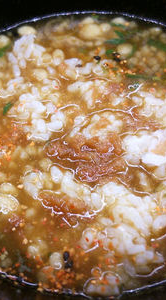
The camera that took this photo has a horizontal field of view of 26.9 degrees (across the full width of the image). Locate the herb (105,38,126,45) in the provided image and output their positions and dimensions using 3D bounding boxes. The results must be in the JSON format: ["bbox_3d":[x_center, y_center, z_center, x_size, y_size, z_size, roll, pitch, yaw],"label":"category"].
[{"bbox_3d":[0.020,-0.066,0.211,0.012,0.002,0.005,-3,57,-1],"label":"herb"}]

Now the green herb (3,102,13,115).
[{"bbox_3d":[-0.039,-0.022,0.183,0.003,0.002,0.009,20,59,13],"label":"green herb"}]

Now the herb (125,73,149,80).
[{"bbox_3d":[0.031,-0.041,0.195,0.014,0.002,0.004,14,58,10],"label":"herb"}]

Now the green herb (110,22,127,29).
[{"bbox_3d":[0.022,-0.078,0.220,0.012,0.002,0.004,15,58,10],"label":"green herb"}]

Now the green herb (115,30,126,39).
[{"bbox_3d":[0.023,-0.071,0.215,0.004,0.002,0.009,-36,63,-21],"label":"green herb"}]

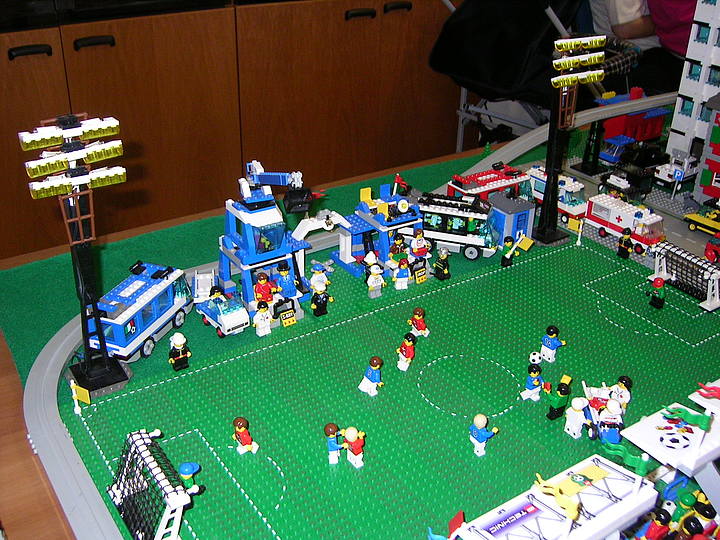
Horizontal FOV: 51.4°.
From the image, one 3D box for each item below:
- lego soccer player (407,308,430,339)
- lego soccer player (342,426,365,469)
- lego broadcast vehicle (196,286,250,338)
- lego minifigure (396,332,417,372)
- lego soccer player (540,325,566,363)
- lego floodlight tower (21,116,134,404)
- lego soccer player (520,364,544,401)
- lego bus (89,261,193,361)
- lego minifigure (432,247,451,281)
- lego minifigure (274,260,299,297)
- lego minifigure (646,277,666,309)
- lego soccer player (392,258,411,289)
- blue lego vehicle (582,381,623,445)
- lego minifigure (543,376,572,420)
[{"bbox_3d":[0.070,0.059,0.862,0.021,0.037,0.024,-16,33,-28],"label":"lego soccer player"},{"bbox_3d":[-0.002,0.157,0.674,0.018,0.041,0.025,-17,32,-29],"label":"lego soccer player"},{"bbox_3d":[-0.161,0.046,0.873,0.035,0.042,0.064,-22,36,-36],"label":"lego broadcast vehicle"},{"bbox_3d":[0.050,0.087,0.807,0.017,0.040,0.024,-19,34,-32],"label":"lego minifigure"},{"bbox_3d":[0.211,0.079,0.829,0.019,0.042,0.024,-19,35,-33],"label":"lego soccer player"},{"bbox_3d":[-0.260,-0.010,0.723,0.086,0.278,0.052,-17,33,-30],"label":"lego floodlight tower"},{"bbox_3d":[0.178,0.114,0.758,0.025,0.041,0.022,-17,32,-29],"label":"lego soccer player"},{"bbox_3d":[-0.243,0.046,0.838,0.048,0.071,0.127,12,30,18],"label":"lego bus"},{"bbox_3d":[0.110,-0.010,0.989,0.015,0.041,0.025,-20,35,-33],"label":"lego minifigure"},{"bbox_3d":[-0.089,0.011,0.910,0.024,0.047,0.014,-22,36,-36],"label":"lego minifigure"},{"bbox_3d":[0.370,0.027,0.929,0.017,0.039,0.025,-20,35,-33],"label":"lego minifigure"},{"bbox_3d":[0.054,0.005,0.959,0.025,0.040,0.014,-5,29,-11],"label":"lego soccer player"},{"bbox_3d":[0.235,0.135,0.734,0.033,0.034,0.065,2,28,1],"label":"blue lego vehicle"},{"bbox_3d":[0.191,0.122,0.739,0.026,0.044,0.023,-17,32,-29],"label":"lego minifigure"}]

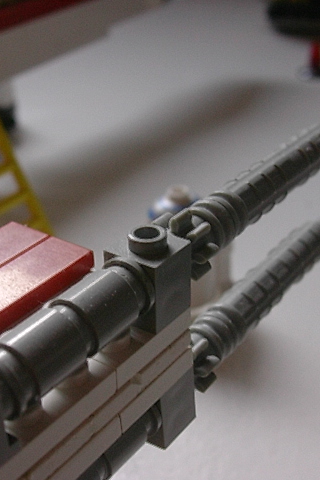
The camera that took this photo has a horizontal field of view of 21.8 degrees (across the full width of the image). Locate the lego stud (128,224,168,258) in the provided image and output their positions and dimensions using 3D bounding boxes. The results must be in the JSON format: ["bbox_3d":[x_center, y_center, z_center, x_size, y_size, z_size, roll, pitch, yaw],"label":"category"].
[{"bbox_3d":[-0.002,0.000,0.103,0.005,0.002,0.005,-1,30,1],"label":"lego stud"}]

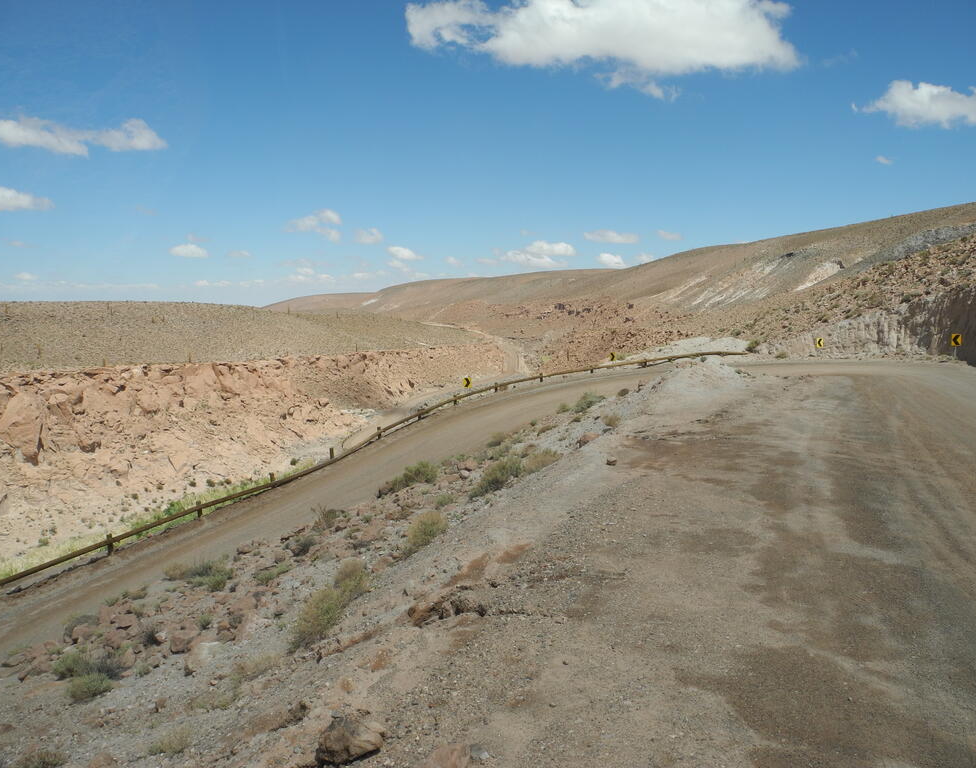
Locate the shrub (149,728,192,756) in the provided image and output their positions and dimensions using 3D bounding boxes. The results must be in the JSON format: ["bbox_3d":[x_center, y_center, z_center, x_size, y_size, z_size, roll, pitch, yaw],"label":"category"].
[{"bbox_3d":[-4.690,5.265,12.198,0.619,0.376,0.495,-2,6,-22],"label":"shrub"}]

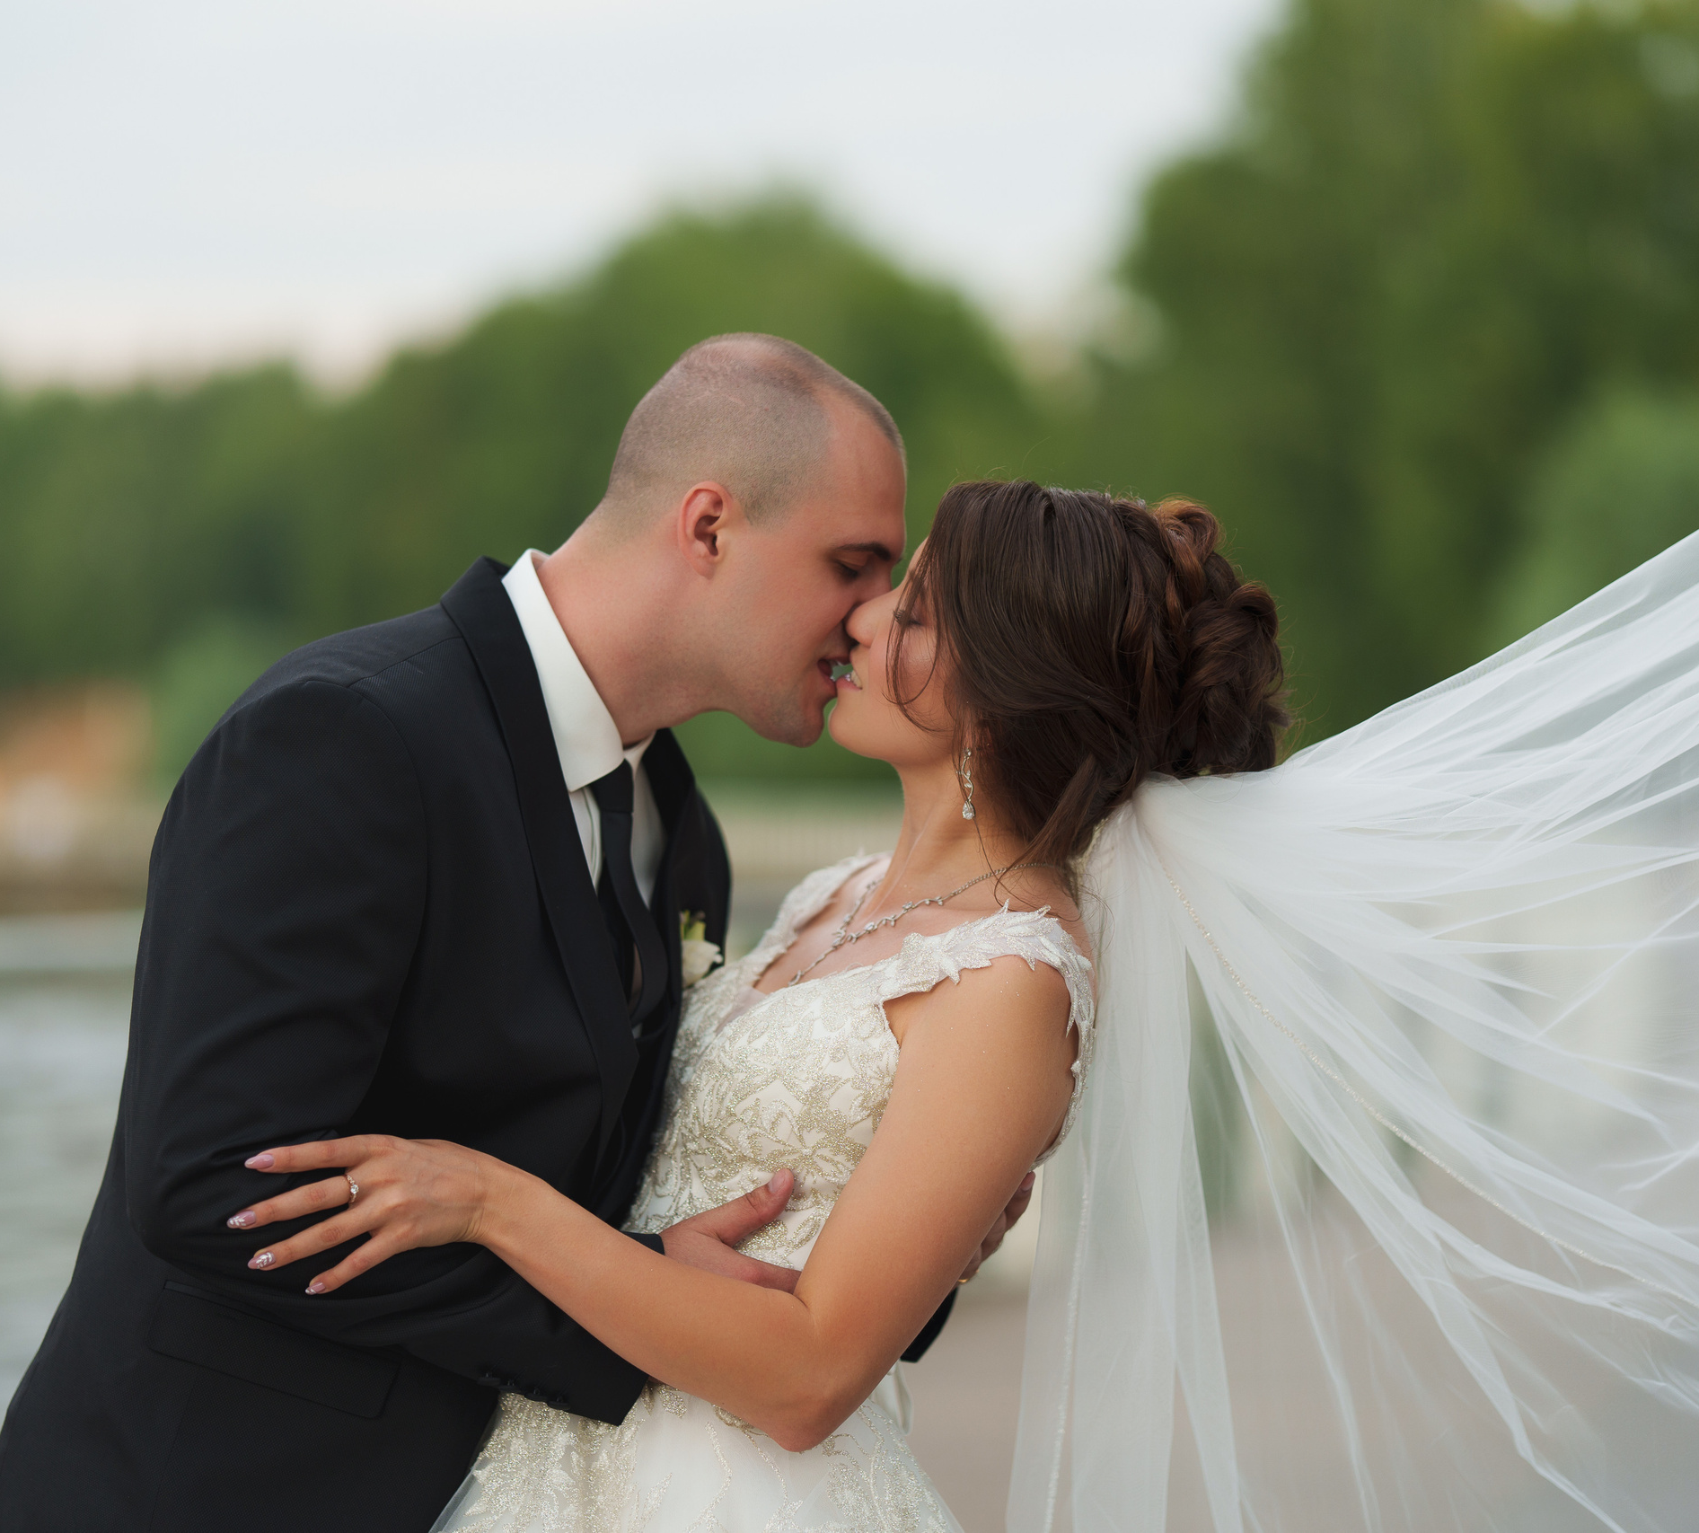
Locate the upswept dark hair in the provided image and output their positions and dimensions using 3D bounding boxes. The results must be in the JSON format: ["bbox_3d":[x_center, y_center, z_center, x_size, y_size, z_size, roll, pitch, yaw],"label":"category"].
[{"bbox_3d":[0.152,-0.059,3.400,0.245,0.235,0.200,18,4,12],"label":"upswept dark hair"}]

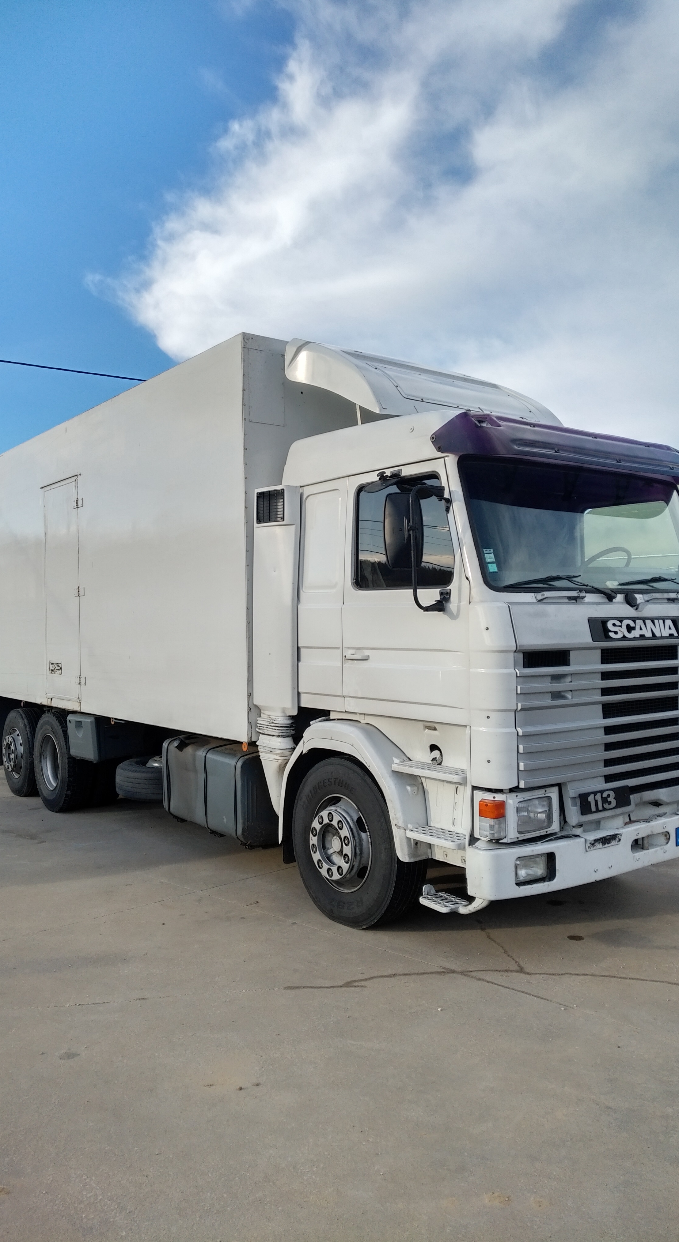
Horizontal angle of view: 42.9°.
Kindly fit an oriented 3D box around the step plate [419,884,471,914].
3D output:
[{"bbox_3d":[0.583,1.529,4.732,0.180,0.090,0.230,-1,0,-38],"label":"step plate"}]

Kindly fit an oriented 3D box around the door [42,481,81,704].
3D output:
[{"bbox_3d":[-2.813,-0.293,8.825,0.060,2.270,0.960,-1,0,-38],"label":"door"}]

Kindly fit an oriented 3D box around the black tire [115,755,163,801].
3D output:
[{"bbox_3d":[-1.764,1.630,8.847,1.030,0.280,1.030,-1,0,-38],"label":"black tire"}]

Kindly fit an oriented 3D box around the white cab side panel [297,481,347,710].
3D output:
[{"bbox_3d":[-0.092,-0.160,5.438,0.080,1.438,0.503,-1,0,-38],"label":"white cab side panel"}]

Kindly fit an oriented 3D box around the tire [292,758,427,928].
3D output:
[{"bbox_3d":[0.110,1.389,5.469,0.290,1.030,1.030,-1,0,-38],"label":"tire"}]

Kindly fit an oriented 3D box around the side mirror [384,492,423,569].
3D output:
[{"bbox_3d":[0.326,-0.458,4.427,0.200,0.405,0.100,-1,0,-16],"label":"side mirror"}]

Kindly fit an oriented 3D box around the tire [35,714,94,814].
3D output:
[{"bbox_3d":[-2.972,1.513,9.316,0.290,1.040,1.040,-1,0,-38],"label":"tire"}]

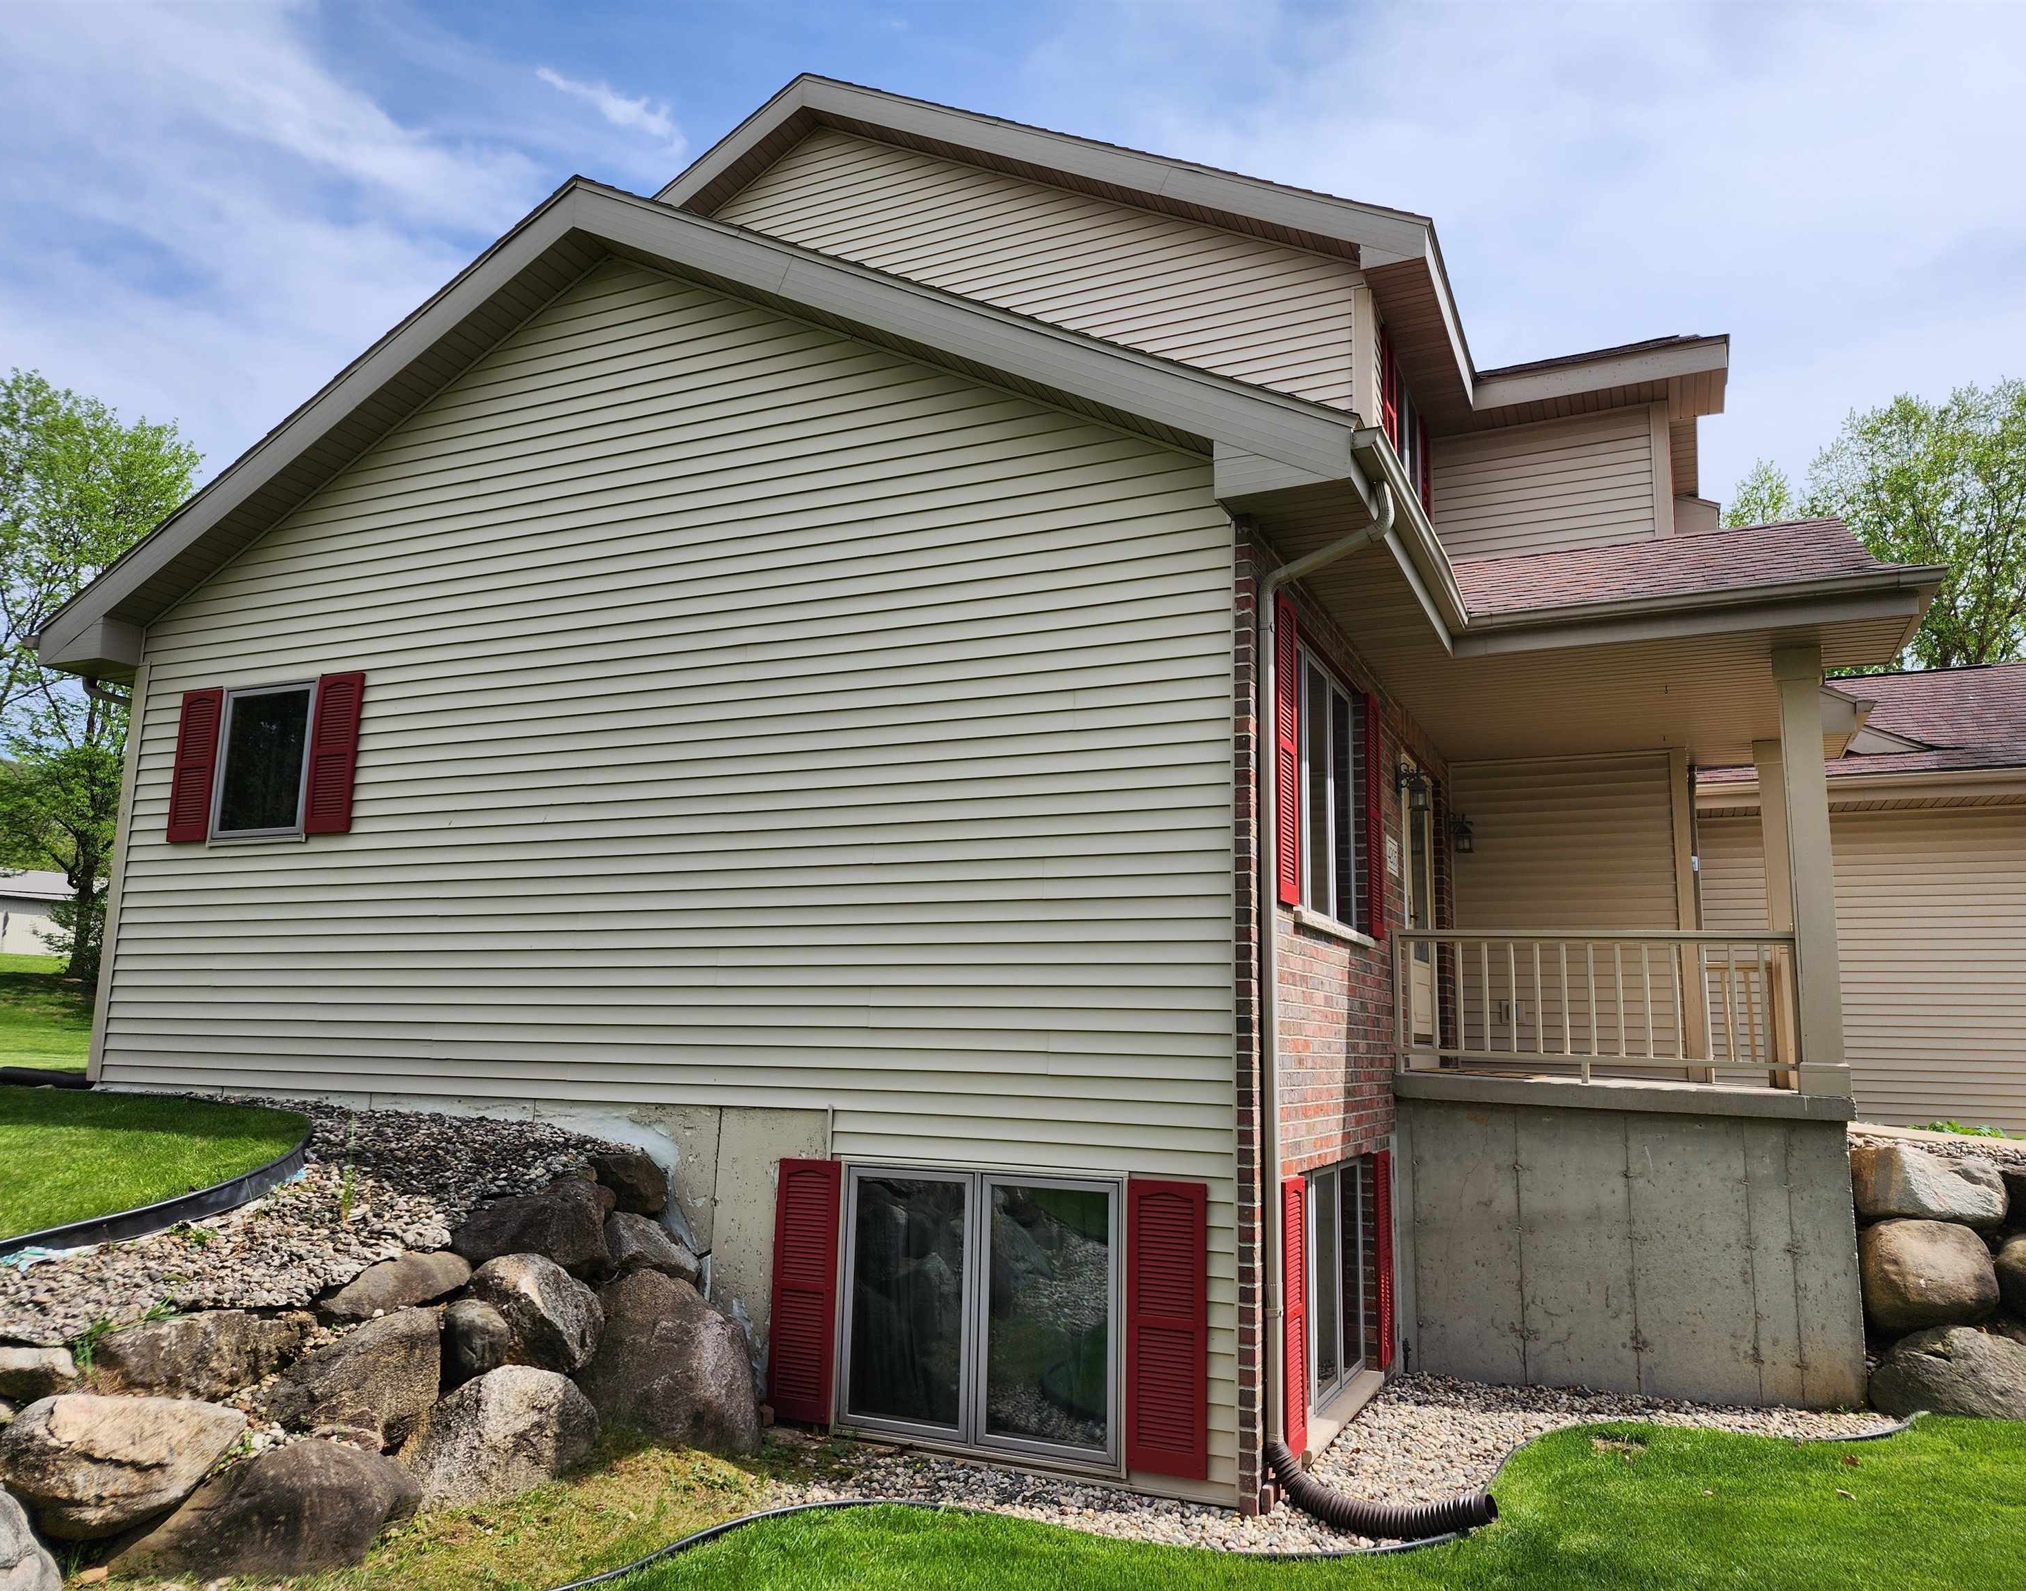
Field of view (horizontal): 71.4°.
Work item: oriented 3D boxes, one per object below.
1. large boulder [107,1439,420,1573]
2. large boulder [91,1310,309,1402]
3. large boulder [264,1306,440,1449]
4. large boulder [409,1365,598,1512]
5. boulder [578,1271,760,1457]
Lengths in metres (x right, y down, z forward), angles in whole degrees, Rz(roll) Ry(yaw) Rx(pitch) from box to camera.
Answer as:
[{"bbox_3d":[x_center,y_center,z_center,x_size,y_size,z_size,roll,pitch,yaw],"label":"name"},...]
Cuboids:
[{"bbox_3d":[-2.427,2.322,4.621,0.884,0.353,0.520,5,-10,-21],"label":"large boulder"},{"bbox_3d":[-2.828,1.956,4.927,0.656,0.277,0.450,4,-10,-18],"label":"large boulder"},{"bbox_3d":[-2.782,2.463,5.950,0.671,0.555,0.600,5,-10,-23],"label":"large boulder"},{"bbox_3d":[-1.957,2.458,5.426,0.580,0.468,0.669,-8,-13,43],"label":"large boulder"},{"bbox_3d":[-1.554,2.561,6.386,0.792,0.783,0.720,4,-10,-16],"label":"boulder"}]

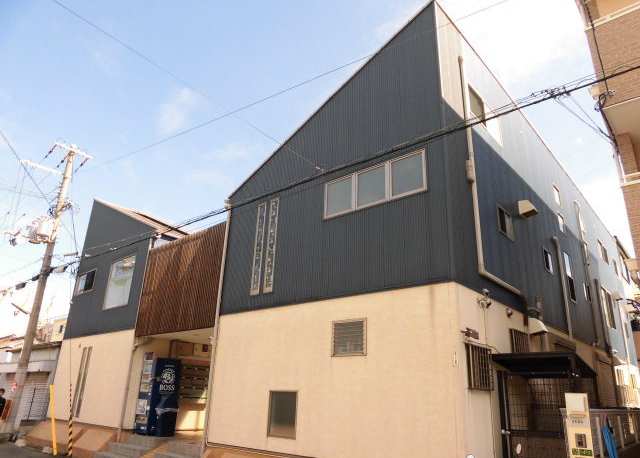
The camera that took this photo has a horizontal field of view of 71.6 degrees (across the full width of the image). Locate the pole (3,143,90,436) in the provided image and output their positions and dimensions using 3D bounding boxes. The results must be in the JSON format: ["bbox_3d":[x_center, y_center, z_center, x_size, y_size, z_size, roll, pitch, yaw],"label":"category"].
[{"bbox_3d":[-10.721,1.585,16.543,0.900,11.073,2.300,-15,-26,39],"label":"pole"}]

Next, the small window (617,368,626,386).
[{"bbox_3d":[9.585,4.700,14.025,0.120,0.570,1.150,-16,-27,39],"label":"small window"}]

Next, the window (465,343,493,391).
[{"bbox_3d":[2.305,1.997,6.340,0.120,0.610,0.750,-16,-27,39],"label":"window"}]

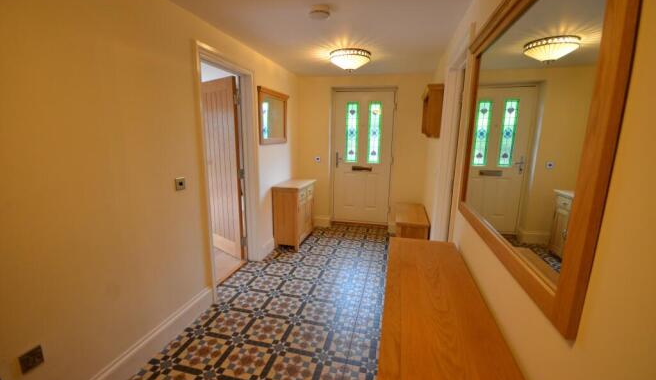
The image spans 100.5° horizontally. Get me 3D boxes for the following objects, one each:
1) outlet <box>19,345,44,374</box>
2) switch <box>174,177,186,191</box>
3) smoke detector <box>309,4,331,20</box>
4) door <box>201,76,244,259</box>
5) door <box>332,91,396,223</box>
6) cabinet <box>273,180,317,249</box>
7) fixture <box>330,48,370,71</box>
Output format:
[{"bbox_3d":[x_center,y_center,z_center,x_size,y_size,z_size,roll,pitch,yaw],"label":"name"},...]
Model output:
[{"bbox_3d":[-1.277,0.737,1.179,0.012,0.087,0.082,3,11,14],"label":"outlet"},{"bbox_3d":[-1.044,-0.040,1.942,0.012,0.086,0.085,3,11,14],"label":"switch"},{"bbox_3d":[-0.054,-1.225,1.875,0.133,0.046,0.133,3,11,14],"label":"smoke detector"},{"bbox_3d":[-1.277,-0.223,3.219,0.762,1.985,0.045,9,14,37],"label":"door"},{"bbox_3d":[0.531,-0.458,4.223,0.870,2.040,0.060,2,11,10],"label":"door"},{"bbox_3d":[-0.432,0.314,3.673,0.370,0.825,0.700,3,11,14],"label":"cabinet"},{"bbox_3d":[0.236,-1.340,2.865,0.430,0.180,0.430,3,11,14],"label":"fixture"}]

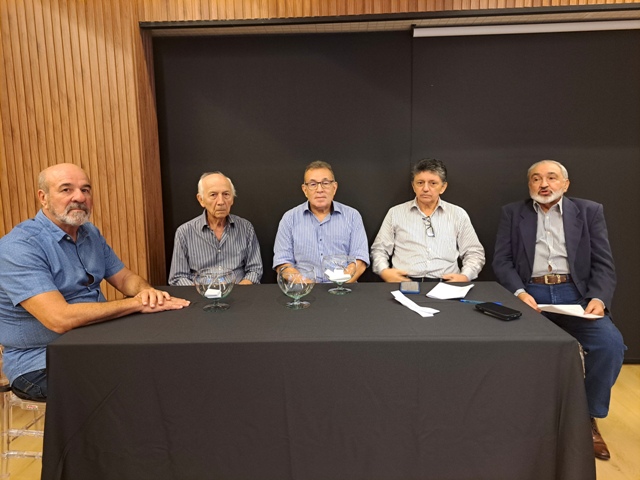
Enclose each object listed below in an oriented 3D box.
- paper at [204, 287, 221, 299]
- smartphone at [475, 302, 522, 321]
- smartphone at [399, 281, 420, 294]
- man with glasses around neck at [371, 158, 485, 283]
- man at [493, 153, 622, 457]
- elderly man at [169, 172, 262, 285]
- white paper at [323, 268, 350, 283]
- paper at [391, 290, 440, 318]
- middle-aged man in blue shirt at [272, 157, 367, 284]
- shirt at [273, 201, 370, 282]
[{"bbox_3d":[-0.410,0.208,1.710,0.060,0.033,0.045,-1,7,0],"label":"paper"},{"bbox_3d":[0.635,0.251,1.585,0.080,0.018,0.152,-4,8,-24],"label":"smartphone"},{"bbox_3d":[0.400,0.210,1.962,0.077,0.011,0.160,0,7,11],"label":"smartphone"},{"bbox_3d":[0.545,0.270,2.151,0.580,1.340,0.700,0,7,10],"label":"man with glasses around neck"},{"bbox_3d":[1.105,0.269,2.121,0.620,1.330,0.740,2,8,19],"label":"man"},{"bbox_3d":[-0.465,0.308,2.156,0.510,1.290,0.700,-3,8,-15],"label":"elderly man"},{"bbox_3d":[0.075,0.150,1.935,0.110,0.055,0.090,-1,7,0],"label":"white paper"},{"bbox_3d":[0.353,0.239,1.679,0.090,0.030,0.280,-3,8,-18],"label":"paper"},{"bbox_3d":[0.018,0.285,2.153,0.520,1.340,0.700,-1,7,0],"label":"middle-aged man in blue shirt"},{"bbox_3d":[0.010,0.074,2.263,0.500,0.570,0.310,-1,7,0],"label":"shirt"}]

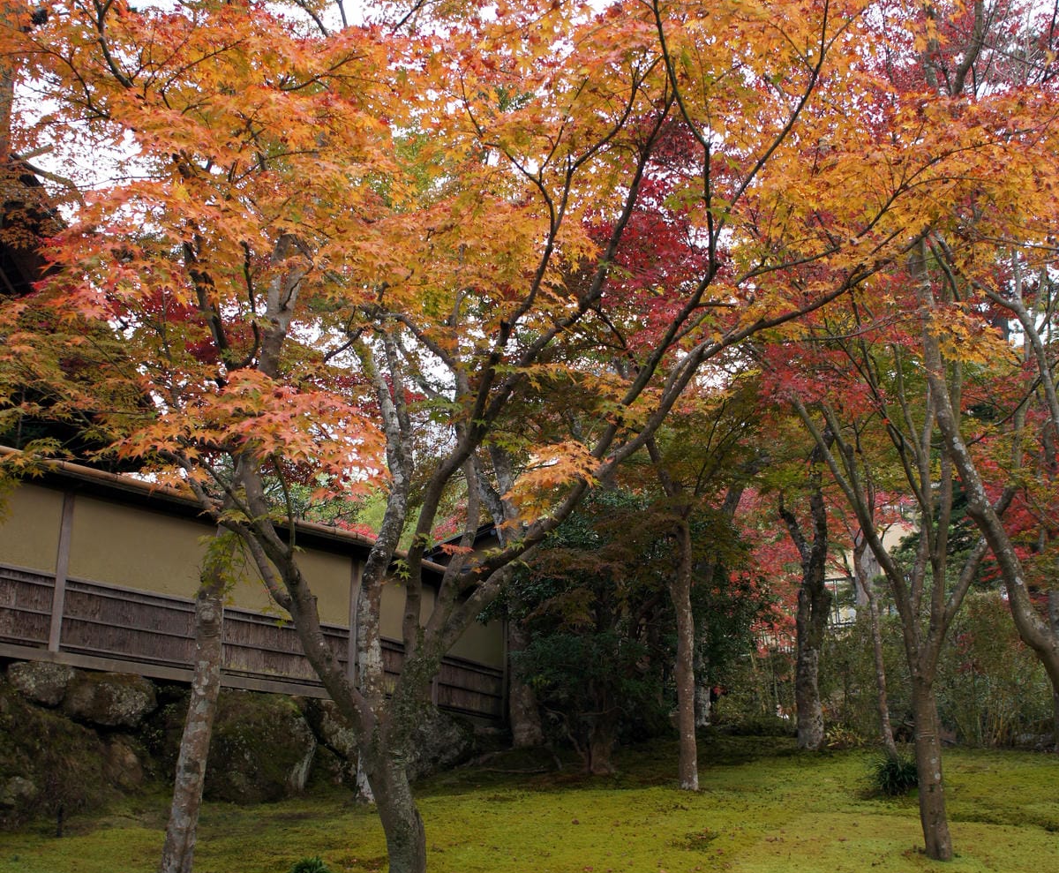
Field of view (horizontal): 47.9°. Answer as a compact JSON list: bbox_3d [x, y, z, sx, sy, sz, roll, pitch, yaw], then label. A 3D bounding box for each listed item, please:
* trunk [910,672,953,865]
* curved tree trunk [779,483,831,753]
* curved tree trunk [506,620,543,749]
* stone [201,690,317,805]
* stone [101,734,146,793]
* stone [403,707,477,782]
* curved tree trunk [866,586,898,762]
[{"bbox_3d":[2.843,2.322,8.436,0.230,1.288,0.220,-5,-15,17],"label":"trunk"},{"bbox_3d":[3.513,2.257,15.201,0.640,3.403,0.500,-3,-15,13],"label":"curved tree trunk"},{"bbox_3d":[-0.064,3.164,15.345,0.496,1.600,0.420,0,-15,0],"label":"curved tree trunk"},{"bbox_3d":[-2.567,2.945,11.302,1.095,1.017,0.900,3,-15,-12],"label":"stone"},{"bbox_3d":[-3.578,2.872,10.500,0.405,0.492,0.400,5,-15,-18],"label":"stone"},{"bbox_3d":[-0.968,3.325,12.901,0.793,0.758,0.750,1,-15,-4],"label":"stone"},{"bbox_3d":[4.171,2.757,14.125,0.270,2.027,0.200,-4,-15,16],"label":"curved tree trunk"}]

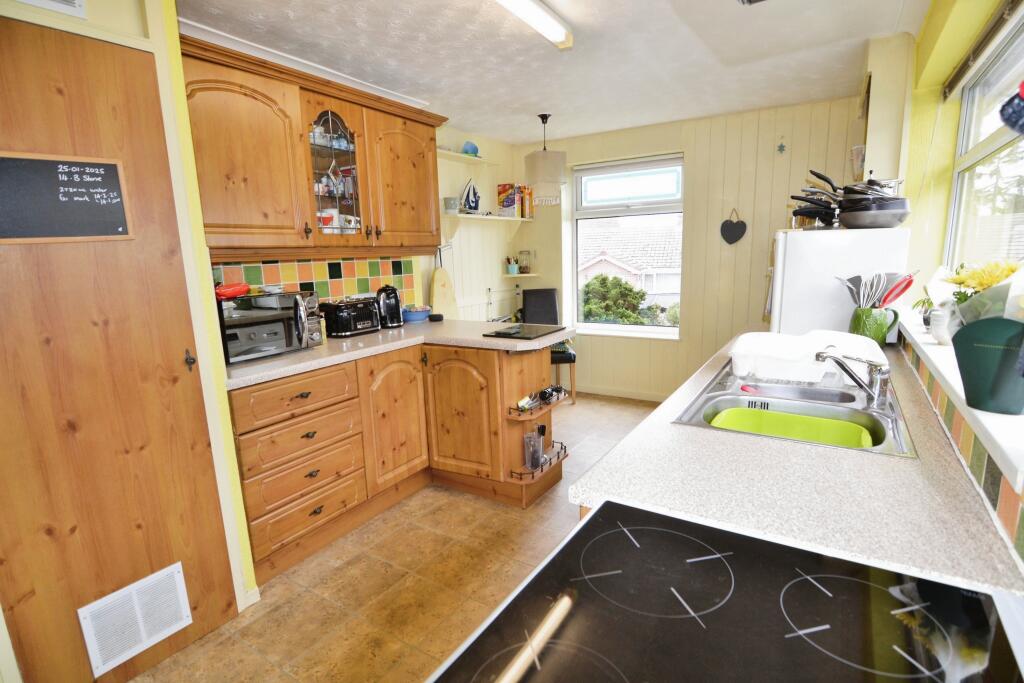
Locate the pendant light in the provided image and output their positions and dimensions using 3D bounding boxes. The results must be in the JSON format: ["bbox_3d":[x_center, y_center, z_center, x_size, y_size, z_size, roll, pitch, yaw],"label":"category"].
[{"bbox_3d":[0.255,-1.388,3.490,0.250,0.650,0.250,-5,11,-18],"label":"pendant light"}]

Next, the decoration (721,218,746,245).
[{"bbox_3d":[1.816,-0.903,3.737,0.196,0.205,0.020,6,13,35],"label":"decoration"}]

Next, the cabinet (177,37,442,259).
[{"bbox_3d":[-0.990,-0.867,2.419,0.370,0.840,1.480,5,12,34],"label":"cabinet"}]

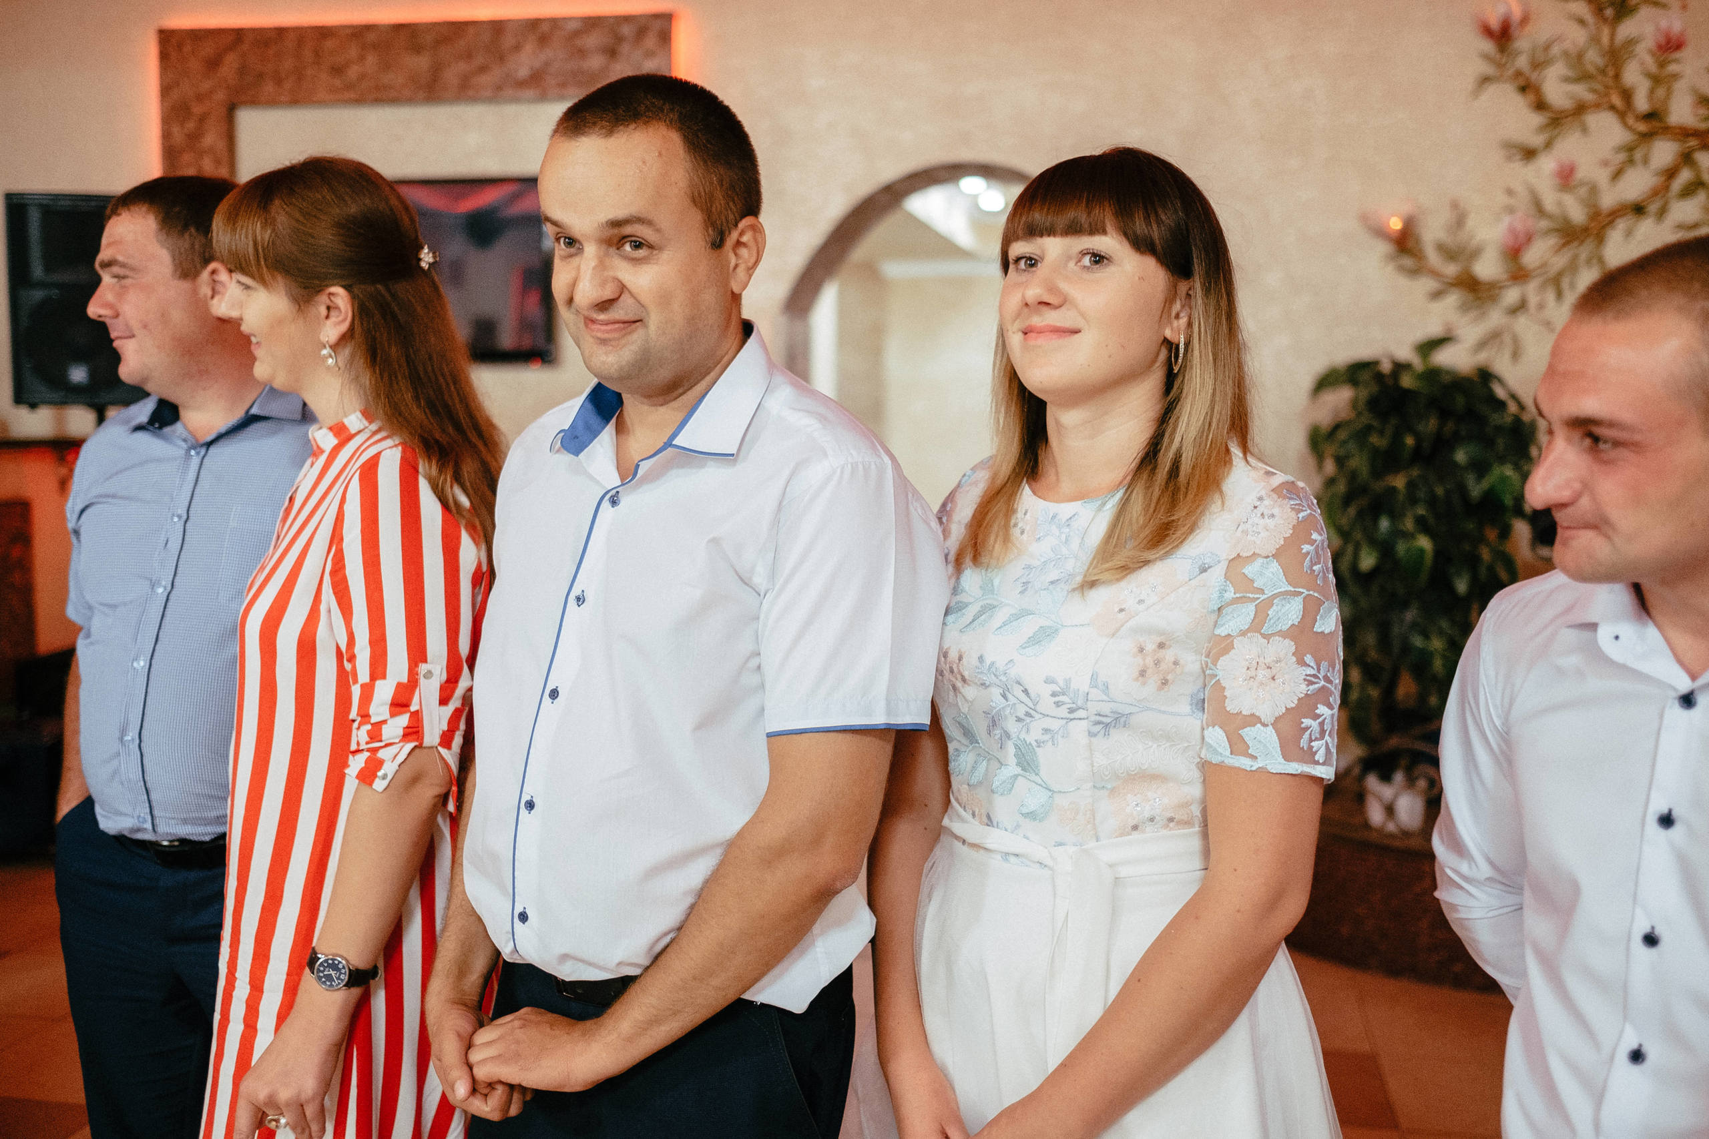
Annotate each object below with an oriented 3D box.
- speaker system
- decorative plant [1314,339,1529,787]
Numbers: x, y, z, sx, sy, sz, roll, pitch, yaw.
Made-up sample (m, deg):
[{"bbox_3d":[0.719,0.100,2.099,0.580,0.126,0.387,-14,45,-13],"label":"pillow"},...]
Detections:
[{"bbox_3d":[-2.460,-0.865,5.407,0.420,0.670,0.380,0,5,-9],"label":"speaker system"},{"bbox_3d":[1.679,-0.010,4.900,0.620,1.290,0.580,1,5,9],"label":"decorative plant"}]

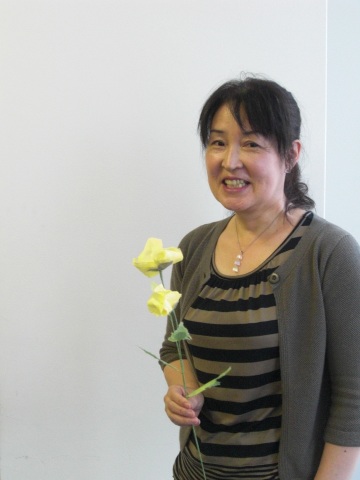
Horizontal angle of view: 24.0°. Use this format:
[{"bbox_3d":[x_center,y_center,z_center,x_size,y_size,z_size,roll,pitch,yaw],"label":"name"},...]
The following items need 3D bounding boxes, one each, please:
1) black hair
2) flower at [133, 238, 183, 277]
[{"bbox_3d":[0.141,-0.178,1.575,0.182,0.250,0.220,4,4,28],"label":"black hair"},{"bbox_3d":[-0.039,0.030,1.470,0.085,0.065,0.075,0,4,0],"label":"flower"}]

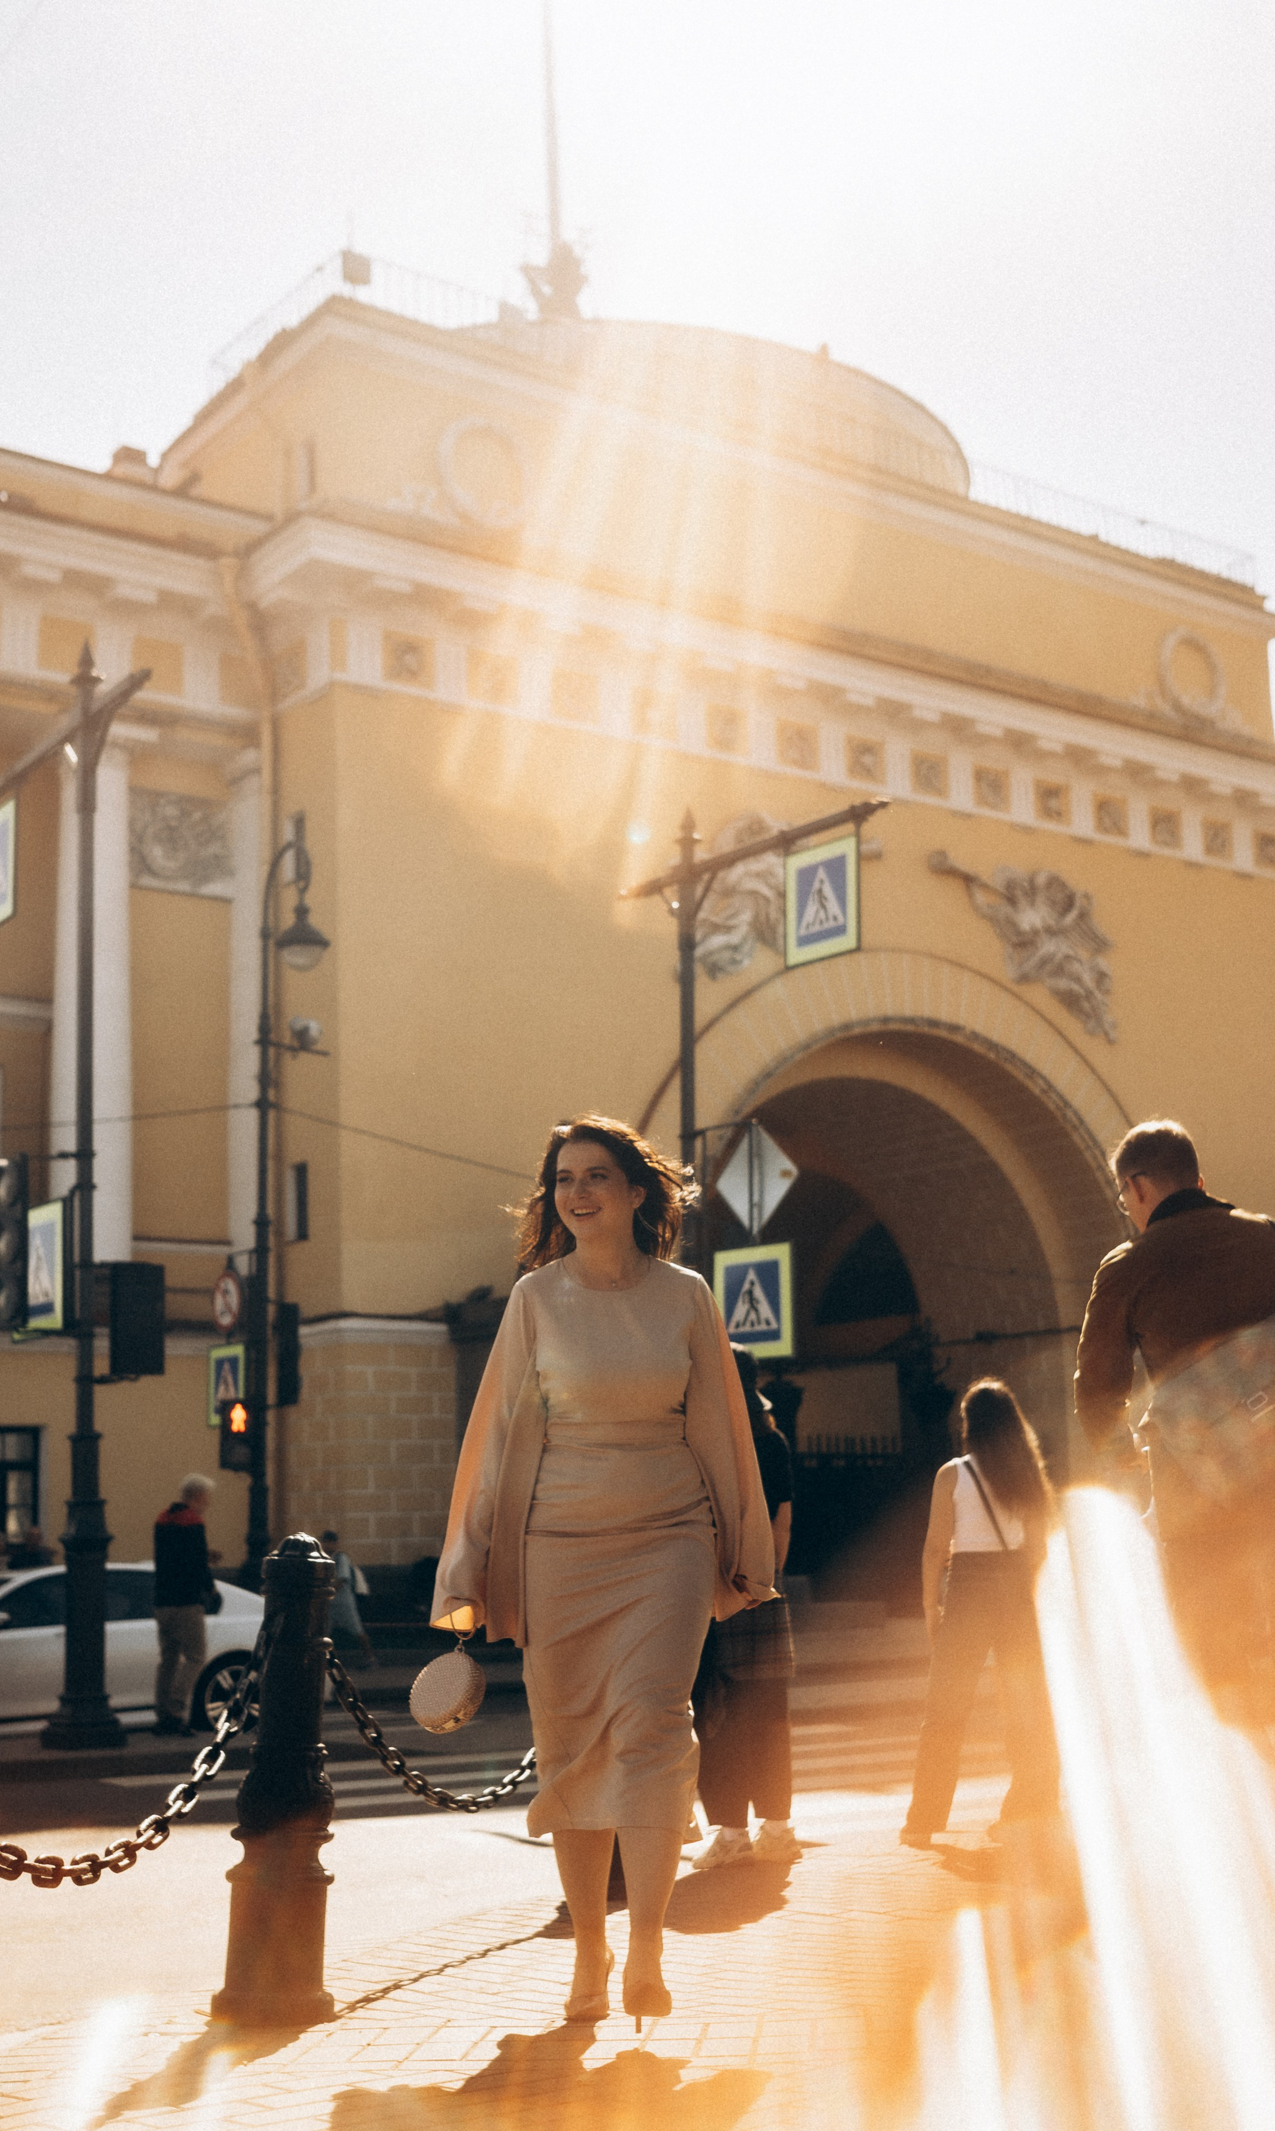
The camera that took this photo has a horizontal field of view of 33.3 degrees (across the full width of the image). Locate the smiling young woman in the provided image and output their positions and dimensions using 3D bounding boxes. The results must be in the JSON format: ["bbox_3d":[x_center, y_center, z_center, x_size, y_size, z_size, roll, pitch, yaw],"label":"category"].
[{"bbox_3d":[-0.075,0.955,4.184,0.650,1.731,0.420,-3,-10,5],"label":"smiling young woman"}]

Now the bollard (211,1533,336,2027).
[{"bbox_3d":[-0.685,1.372,4.160,0.240,0.895,0.240,2,-10,0],"label":"bollard"}]

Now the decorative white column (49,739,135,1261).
[{"bbox_3d":[-6.687,-0.863,26.296,1.050,6.595,1.050,6,-13,-36],"label":"decorative white column"}]

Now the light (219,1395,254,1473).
[{"bbox_3d":[-3.714,3.419,19.762,0.340,0.700,0.200,6,-13,-36],"label":"light"}]

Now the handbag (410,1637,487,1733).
[{"bbox_3d":[-0.365,1.196,4.100,0.170,0.185,0.060,0,-27,44],"label":"handbag"}]

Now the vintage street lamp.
[{"bbox_3d":[-3.360,1.611,19.881,0.550,8.272,1.350,6,-13,-36],"label":"vintage street lamp"}]

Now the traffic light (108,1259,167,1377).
[{"bbox_3d":[-3.158,1.603,13.463,0.330,0.712,0.200,6,-13,-36],"label":"traffic light"}]

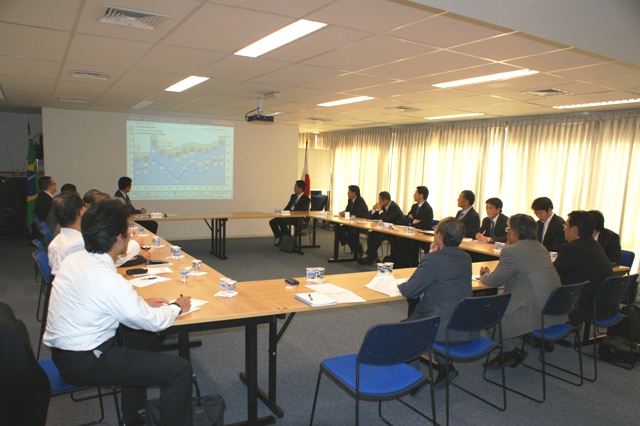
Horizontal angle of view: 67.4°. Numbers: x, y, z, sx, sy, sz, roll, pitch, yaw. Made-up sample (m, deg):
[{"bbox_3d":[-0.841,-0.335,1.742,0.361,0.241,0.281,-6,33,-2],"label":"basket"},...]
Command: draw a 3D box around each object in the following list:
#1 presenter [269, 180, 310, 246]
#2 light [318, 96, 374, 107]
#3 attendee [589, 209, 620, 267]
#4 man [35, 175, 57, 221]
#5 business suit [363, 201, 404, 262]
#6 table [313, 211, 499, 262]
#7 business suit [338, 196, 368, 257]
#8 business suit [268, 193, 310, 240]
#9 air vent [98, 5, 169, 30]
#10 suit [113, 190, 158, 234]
[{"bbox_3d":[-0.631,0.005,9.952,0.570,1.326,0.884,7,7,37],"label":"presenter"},{"bbox_3d":[0.335,-1.542,6.576,0.210,0.080,1.190,-1,6,-30],"label":"light"},{"bbox_3d":[3.248,0.620,5.554,0.766,1.287,0.530,-1,6,-28],"label":"attendee"},{"bbox_3d":[-3.813,0.147,7.061,0.786,1.346,0.511,-2,7,-36],"label":"man"},{"bbox_3d":[1.072,0.315,8.263,0.740,1.050,0.530,0,6,-25],"label":"business suit"},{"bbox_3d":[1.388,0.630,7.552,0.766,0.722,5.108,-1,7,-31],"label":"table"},{"bbox_3d":[0.647,0.179,9.105,0.650,1.050,0.520,0,6,-22],"label":"business suit"},{"bbox_3d":[-0.613,0.043,9.688,0.680,0.900,0.500,-2,7,-33],"label":"business suit"},{"bbox_3d":[-1.252,-1.301,3.180,0.400,0.050,0.400,-2,6,-31],"label":"air vent"},{"bbox_3d":[-3.065,0.143,7.984,0.750,1.020,0.550,0,6,-18],"label":"suit"}]

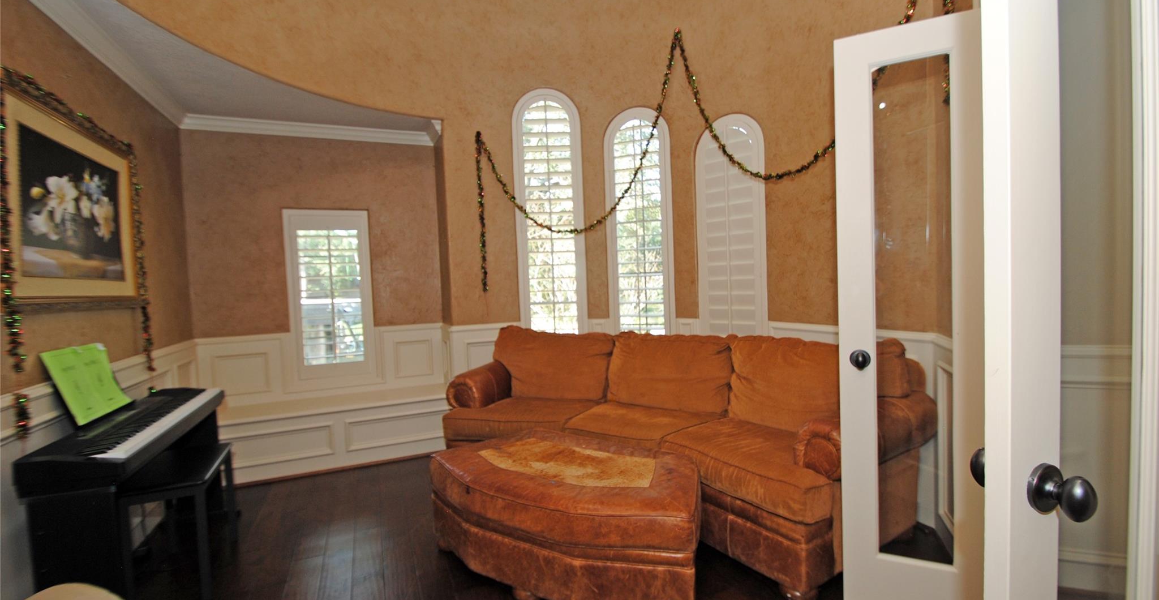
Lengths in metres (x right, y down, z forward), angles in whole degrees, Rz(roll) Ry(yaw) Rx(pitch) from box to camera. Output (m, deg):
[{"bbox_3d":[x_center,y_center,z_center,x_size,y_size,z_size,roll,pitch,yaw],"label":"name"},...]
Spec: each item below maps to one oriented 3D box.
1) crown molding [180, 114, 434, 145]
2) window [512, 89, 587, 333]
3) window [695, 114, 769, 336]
[{"bbox_3d":[-2.027,-1.309,3.742,1.730,0.090,0.075,-3,2,-22],"label":"crown molding"},{"bbox_3d":[-0.242,-0.614,4.050,0.570,2.240,0.100,-2,2,-2],"label":"window"},{"bbox_3d":[1.093,-0.411,3.490,0.100,1.780,0.555,-4,3,-44],"label":"window"}]

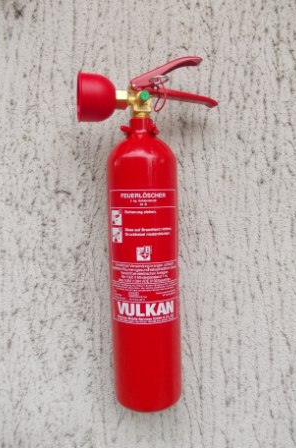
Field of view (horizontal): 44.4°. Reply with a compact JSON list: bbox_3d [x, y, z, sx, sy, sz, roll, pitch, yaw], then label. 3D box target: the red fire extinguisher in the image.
[{"bbox_3d":[0.007,0.020,0.573,0.215,0.546,0.109,-2,6,-5],"label":"red fire extinguisher"}]

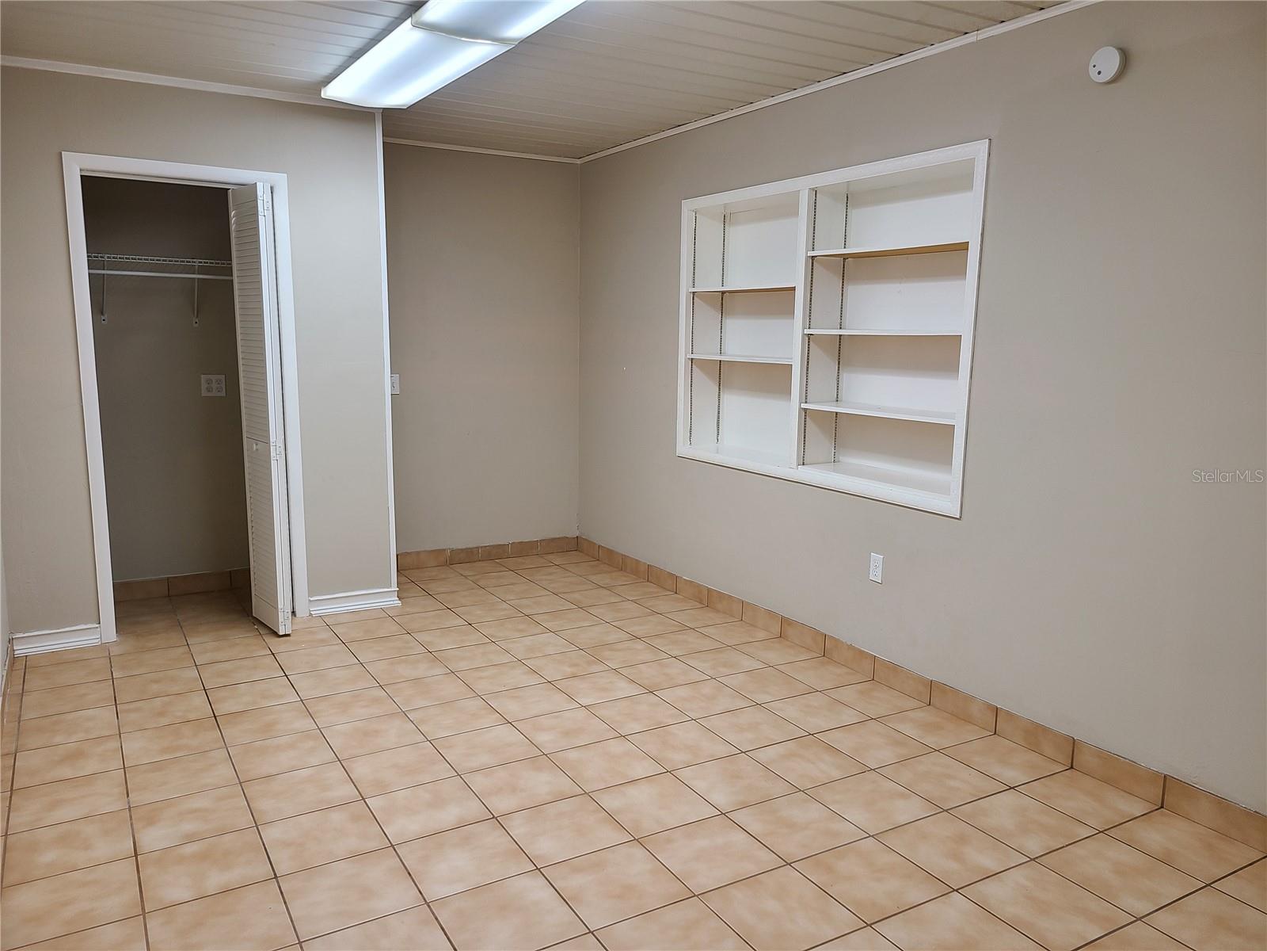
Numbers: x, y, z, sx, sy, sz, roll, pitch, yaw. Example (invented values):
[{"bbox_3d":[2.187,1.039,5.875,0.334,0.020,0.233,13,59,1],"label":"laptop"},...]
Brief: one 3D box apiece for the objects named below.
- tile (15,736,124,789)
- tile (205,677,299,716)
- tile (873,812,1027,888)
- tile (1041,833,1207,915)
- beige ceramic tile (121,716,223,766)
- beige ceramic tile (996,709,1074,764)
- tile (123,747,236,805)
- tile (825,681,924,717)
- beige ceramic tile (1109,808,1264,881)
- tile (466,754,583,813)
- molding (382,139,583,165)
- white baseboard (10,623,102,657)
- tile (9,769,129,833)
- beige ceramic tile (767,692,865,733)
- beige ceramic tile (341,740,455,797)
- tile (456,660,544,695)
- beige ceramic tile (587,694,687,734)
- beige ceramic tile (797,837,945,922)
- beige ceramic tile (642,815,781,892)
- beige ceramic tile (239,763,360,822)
[{"bbox_3d":[-1.862,0.945,3.146,0.300,0.010,0.300,-5,10,-30],"label":"tile"},{"bbox_3d":[-1.487,0.866,3.727,0.300,0.010,0.300,-5,10,-30],"label":"tile"},{"bbox_3d":[0.890,1.049,2.672,0.300,0.010,0.300,-5,10,-30],"label":"tile"},{"bbox_3d":[1.307,1.070,2.567,0.300,0.010,0.300,-5,10,-30],"label":"tile"},{"bbox_3d":[-1.619,0.935,3.350,0.300,0.010,0.300,-4,10,-30],"label":"beige ceramic tile"},{"bbox_3d":[1.385,0.901,3.290,0.010,0.102,0.300,-5,10,-30],"label":"beige ceramic tile"},{"bbox_3d":[-1.451,0.969,3.060,0.300,0.010,0.300,-5,10,-30],"label":"tile"},{"bbox_3d":[0.951,0.889,3.785,0.284,0.010,0.300,-4,10,-30],"label":"tile"},{"bbox_3d":[1.562,1.050,2.712,0.285,0.010,0.300,-5,10,-30],"label":"beige ceramic tile"},{"bbox_3d":[-0.355,0.991,3.030,0.300,0.010,0.300,-4,10,-30],"label":"tile"},{"bbox_3d":[-0.902,-1.878,5.493,1.335,0.032,0.022,-4,10,-30],"label":"molding"},{"bbox_3d":[-2.534,0.726,4.190,0.325,0.090,0.030,-5,10,-30],"label":"white baseboard"},{"bbox_3d":[-1.717,0.992,2.899,0.300,0.010,0.300,-5,10,-30],"label":"tile"},{"bbox_3d":[0.702,0.912,3.635,0.302,0.010,0.302,-4,10,-30],"label":"beige ceramic tile"},{"bbox_3d":[-0.769,0.965,3.124,0.300,0.010,0.300,-5,10,-30],"label":"beige ceramic tile"},{"bbox_3d":[-0.554,0.845,3.959,0.300,0.010,0.300,-4,10,-30],"label":"tile"},{"bbox_3d":[0.017,0.901,3.583,0.298,0.010,0.298,-5,10,-30],"label":"beige ceramic tile"},{"bbox_3d":[0.635,1.077,2.544,0.302,0.010,0.302,-4,10,-30],"label":"beige ceramic tile"},{"bbox_3d":[0.217,1.054,2.664,0.300,0.010,0.300,-4,10,-30],"label":"beige ceramic tile"},{"bbox_3d":[-1.041,0.995,2.984,0.300,0.010,0.300,-4,10,-30],"label":"beige ceramic tile"}]

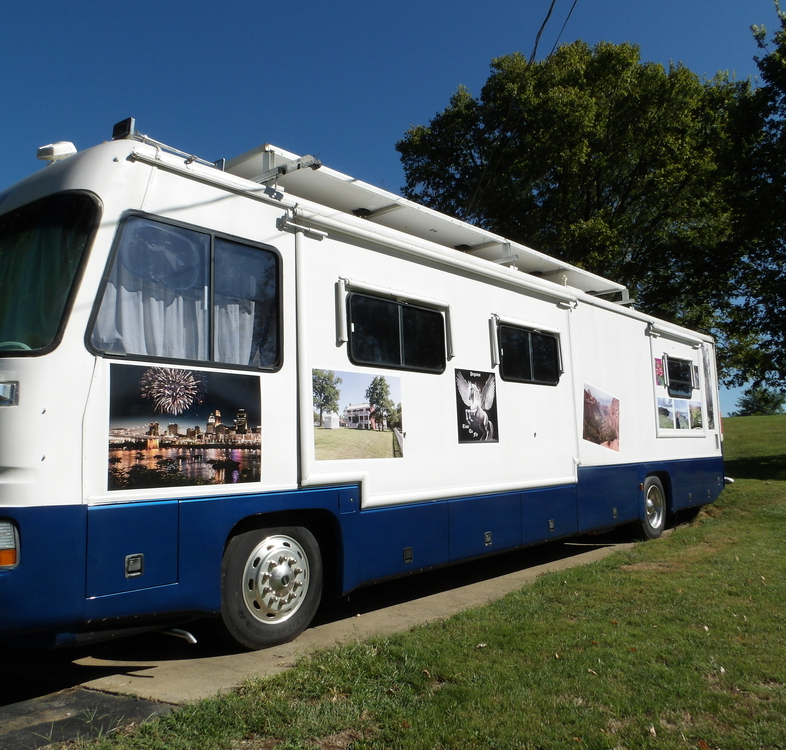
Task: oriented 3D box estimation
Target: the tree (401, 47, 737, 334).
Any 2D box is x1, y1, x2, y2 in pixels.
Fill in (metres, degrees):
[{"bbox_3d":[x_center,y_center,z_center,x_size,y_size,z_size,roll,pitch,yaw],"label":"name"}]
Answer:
[{"bbox_3d":[6.502,-4.459,23.549,12.000,15.495,12.000,-3,-6,16],"label":"tree"}]

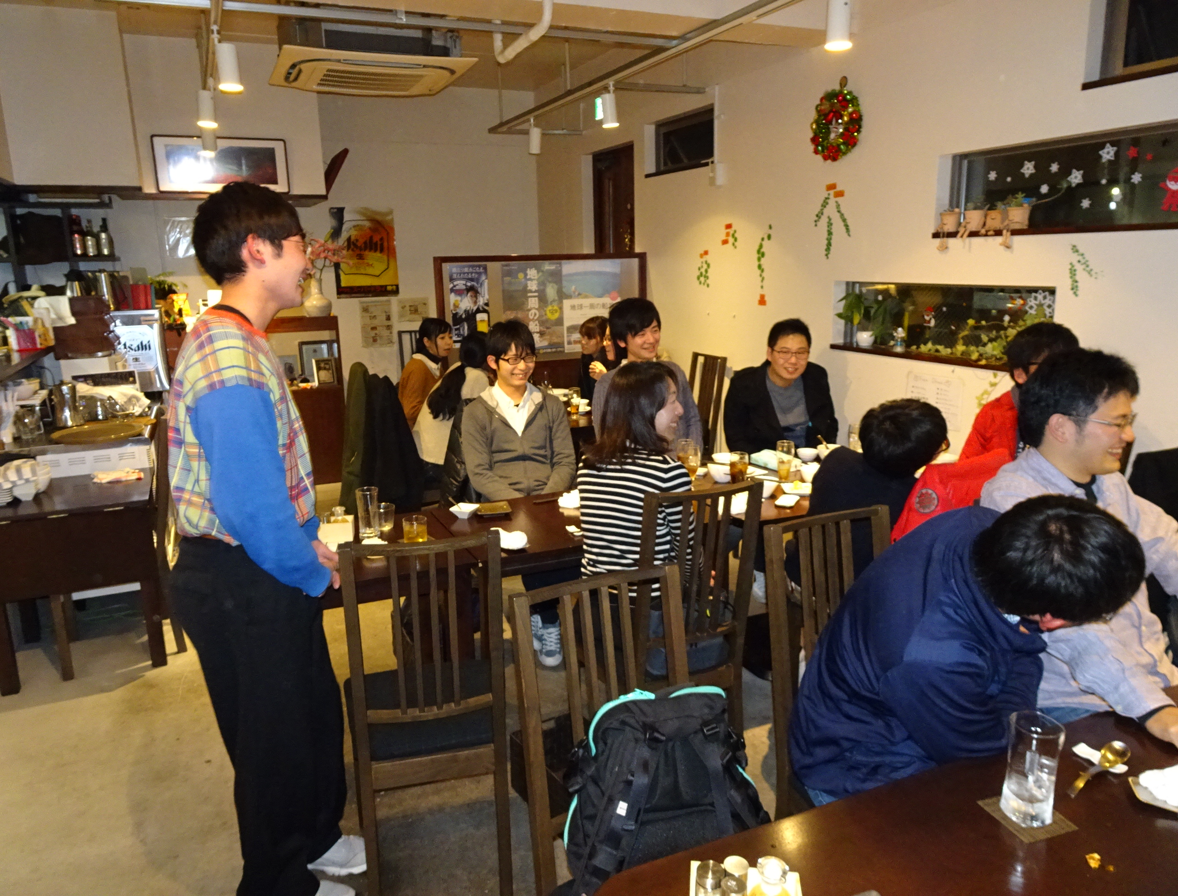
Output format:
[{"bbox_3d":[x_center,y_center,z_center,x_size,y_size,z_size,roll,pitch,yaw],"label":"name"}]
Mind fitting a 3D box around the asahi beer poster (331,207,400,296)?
[{"bbox_3d":[-1.904,-1.662,7.072,0.515,0.728,0.010,-7,14,-23],"label":"asahi beer poster"}]

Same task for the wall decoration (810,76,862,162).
[{"bbox_3d":[1.132,-1.502,3.792,0.075,0.350,0.315,-7,14,-23],"label":"wall decoration"}]

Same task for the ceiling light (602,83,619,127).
[{"bbox_3d":[0.119,-1.864,4.515,0.091,0.229,0.091,-1,13,0],"label":"ceiling light"}]

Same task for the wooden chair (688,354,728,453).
[{"bbox_3d":[0.457,-0.015,4.642,0.500,1.010,0.420,-7,14,-23],"label":"wooden chair"}]

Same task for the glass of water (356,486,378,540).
[{"bbox_3d":[-0.732,0.214,2.734,0.074,0.158,0.074,-7,14,-23],"label":"glass of water"}]

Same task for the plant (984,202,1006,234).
[{"bbox_3d":[1.587,-0.900,3.241,0.078,0.120,0.078,-7,14,-23],"label":"plant"}]

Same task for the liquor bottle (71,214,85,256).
[{"bbox_3d":[-3.535,-1.473,5.737,0.080,0.275,0.080,-7,14,-23],"label":"liquor bottle"}]

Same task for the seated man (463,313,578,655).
[{"bbox_3d":[-0.197,0.191,3.151,0.500,1.310,0.720,-5,13,-15],"label":"seated man"}]

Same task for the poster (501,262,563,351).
[{"bbox_3d":[-0.368,-0.942,5.563,0.417,0.585,0.010,-7,14,-23],"label":"poster"}]

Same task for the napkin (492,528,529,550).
[{"bbox_3d":[-0.249,0.290,2.614,0.115,0.040,0.085,-1,13,0],"label":"napkin"}]

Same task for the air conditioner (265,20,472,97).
[{"bbox_3d":[-1.182,-2.117,4.441,0.950,0.250,0.950,-7,14,-23],"label":"air conditioner"}]

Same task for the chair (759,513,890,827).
[{"bbox_3d":[0.657,0.679,1.823,0.430,0.965,0.480,-7,14,-21],"label":"chair"}]

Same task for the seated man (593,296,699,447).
[{"bbox_3d":[0.289,0.072,3.554,0.500,1.380,0.720,-7,14,-23],"label":"seated man"}]

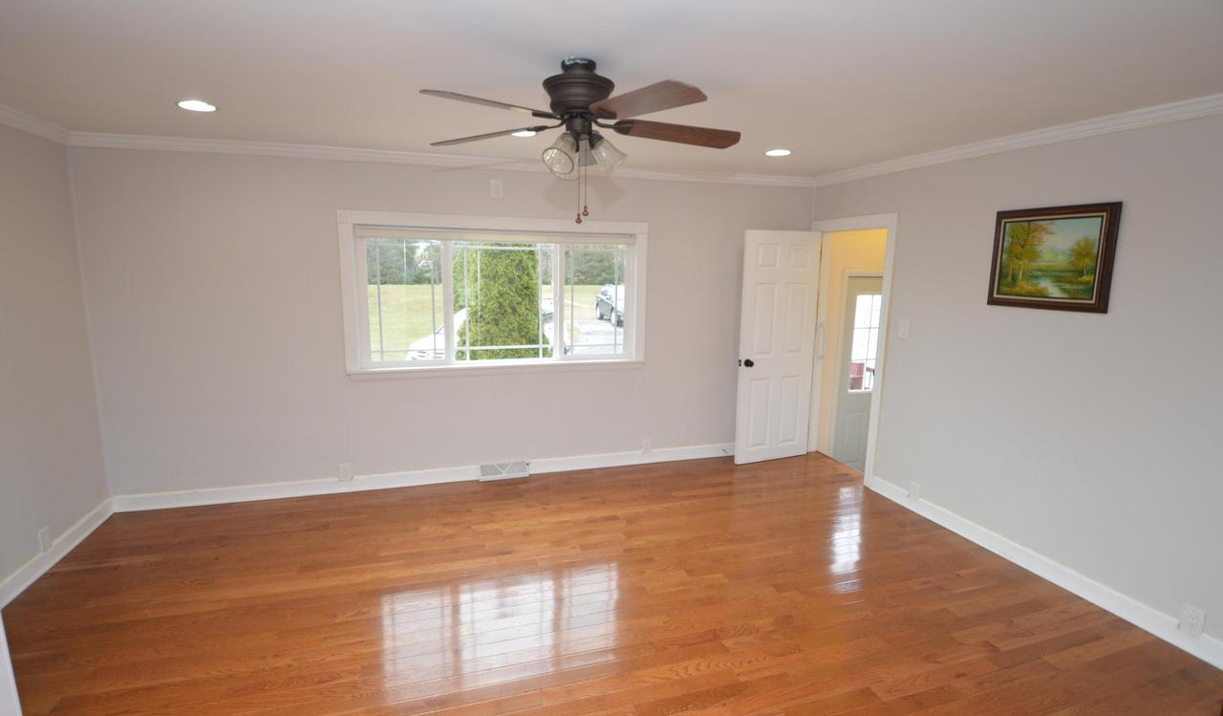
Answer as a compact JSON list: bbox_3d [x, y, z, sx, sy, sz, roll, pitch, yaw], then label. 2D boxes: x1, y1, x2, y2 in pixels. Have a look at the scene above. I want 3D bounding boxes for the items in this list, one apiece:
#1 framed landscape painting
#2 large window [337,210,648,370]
[{"bbox_3d":[2.402,-0.545,2.805,0.045,0.545,0.640,-2,10,-15],"label":"framed landscape painting"},{"bbox_3d":[-0.828,-0.498,3.995,2.300,1.160,0.120,-2,10,-15],"label":"large window"}]

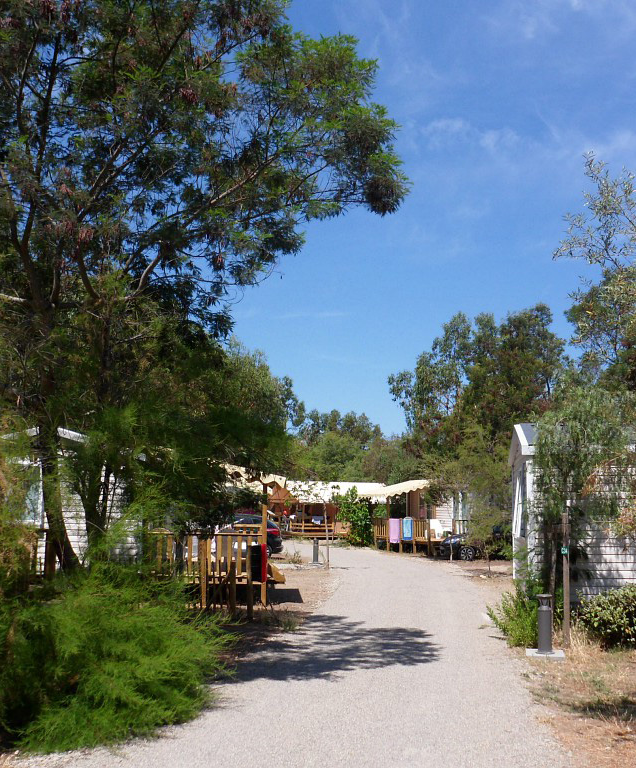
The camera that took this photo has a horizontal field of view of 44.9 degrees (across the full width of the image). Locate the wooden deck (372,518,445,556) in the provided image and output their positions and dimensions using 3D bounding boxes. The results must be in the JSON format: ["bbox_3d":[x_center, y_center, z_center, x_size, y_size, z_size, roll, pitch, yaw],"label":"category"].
[{"bbox_3d":[3.912,6.253,31.512,0.400,1.420,5.300,5,-10,-28],"label":"wooden deck"}]

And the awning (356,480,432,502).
[{"bbox_3d":[3.222,4.604,33.193,3.400,1.000,2.600,-6,-11,34],"label":"awning"}]

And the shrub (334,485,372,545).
[{"bbox_3d":[1.563,6.156,35.677,1.700,2.800,1.700,0,-9,0],"label":"shrub"}]

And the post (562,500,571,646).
[{"bbox_3d":[3.424,2.611,10.675,0.100,2.020,0.100,0,-9,0],"label":"post"}]

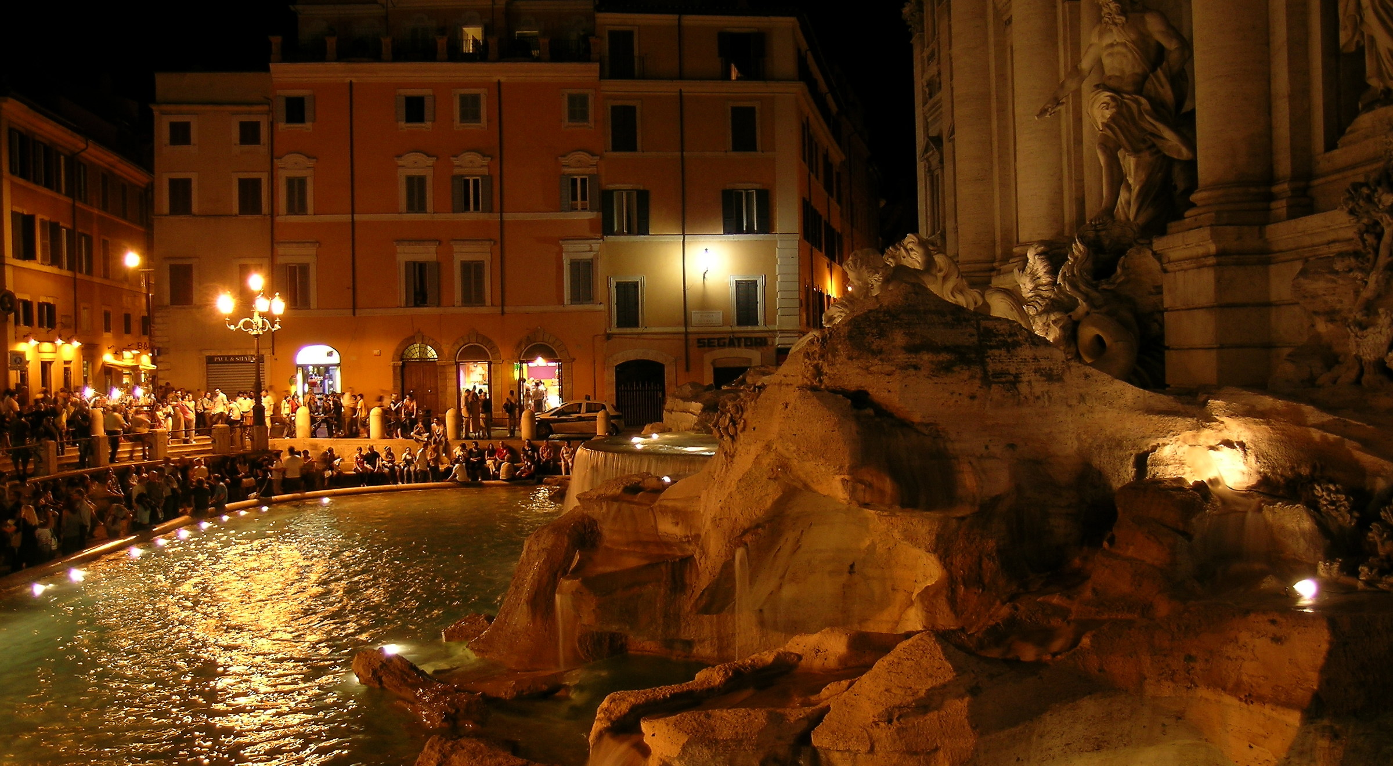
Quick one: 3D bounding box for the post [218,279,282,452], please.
[{"bbox_3d":[-15.750,-0.780,39.900,2.250,6.200,2.150,-1,0,0],"label":"post"}]

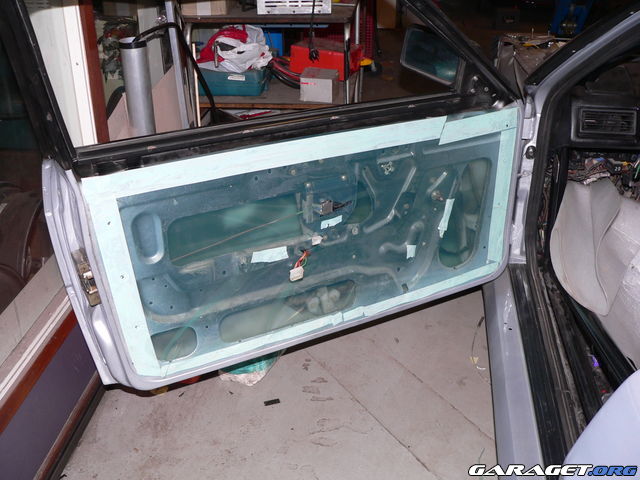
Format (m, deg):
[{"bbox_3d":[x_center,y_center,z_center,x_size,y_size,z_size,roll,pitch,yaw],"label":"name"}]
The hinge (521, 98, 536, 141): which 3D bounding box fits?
[{"bbox_3d":[0.608,-0.351,1.940,0.037,0.113,0.045,1,21,12],"label":"hinge"}]

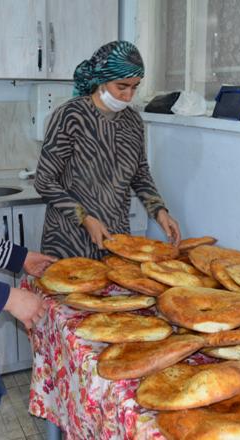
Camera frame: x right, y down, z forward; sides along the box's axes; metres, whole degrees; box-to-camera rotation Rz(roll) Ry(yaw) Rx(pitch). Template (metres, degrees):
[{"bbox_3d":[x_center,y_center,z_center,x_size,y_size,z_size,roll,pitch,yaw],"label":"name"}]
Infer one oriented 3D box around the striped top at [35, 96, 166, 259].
[{"bbox_3d":[-0.100,-0.149,2.095,0.470,0.680,0.360,-8,17,-29],"label":"striped top"}]

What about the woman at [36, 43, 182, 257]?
[{"bbox_3d":[-0.076,0.072,2.119,0.500,1.580,0.450,-8,17,-29],"label":"woman"}]

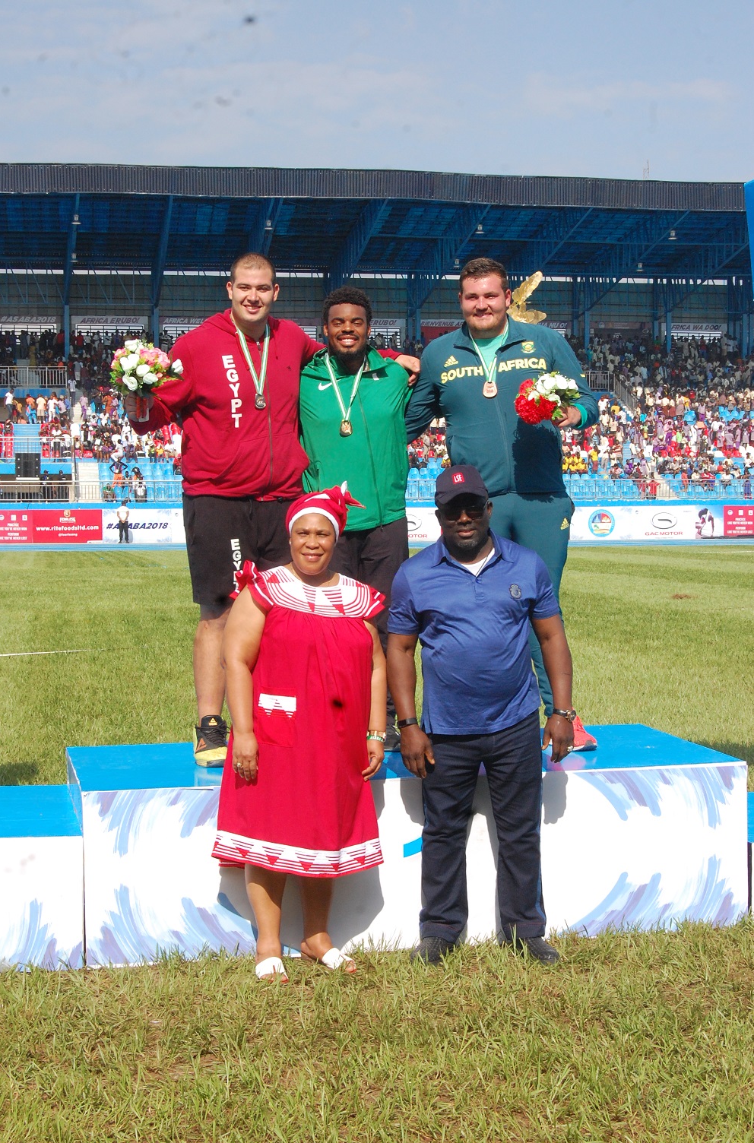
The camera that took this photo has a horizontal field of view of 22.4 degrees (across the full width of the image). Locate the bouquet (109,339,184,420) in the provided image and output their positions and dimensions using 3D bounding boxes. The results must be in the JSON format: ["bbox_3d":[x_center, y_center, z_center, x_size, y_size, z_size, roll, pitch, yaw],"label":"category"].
[{"bbox_3d":[-0.853,-0.710,7.020,0.270,0.300,0.250,-1,2,-5],"label":"bouquet"}]

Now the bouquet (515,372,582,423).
[{"bbox_3d":[0.644,-0.656,7.190,0.250,0.200,0.220,0,2,10],"label":"bouquet"}]

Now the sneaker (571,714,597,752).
[{"bbox_3d":[0.772,0.630,7.623,0.115,0.150,0.315,-2,3,-30],"label":"sneaker"}]

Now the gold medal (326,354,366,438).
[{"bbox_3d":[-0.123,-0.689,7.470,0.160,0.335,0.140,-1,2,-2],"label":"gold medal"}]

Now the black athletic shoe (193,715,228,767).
[{"bbox_3d":[-0.634,0.642,7.298,0.125,0.165,0.320,-1,2,-7],"label":"black athletic shoe"}]

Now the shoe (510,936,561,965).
[{"bbox_3d":[0.551,1.288,6.670,0.110,0.110,0.295,-1,2,-20],"label":"shoe"}]

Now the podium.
[{"bbox_3d":[0.061,1.015,7.403,2.440,0.610,1.190,-1,3,-12],"label":"podium"}]

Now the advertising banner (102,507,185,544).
[{"bbox_3d":[-8.474,-1.640,69.200,2.900,1.220,0.050,-1,2,-8],"label":"advertising banner"}]

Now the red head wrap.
[{"bbox_3d":[-0.183,-0.210,6.620,0.260,0.200,0.250,-1,2,-3],"label":"red head wrap"}]

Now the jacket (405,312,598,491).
[{"bbox_3d":[0.477,-0.647,7.470,0.800,0.710,0.440,0,2,5],"label":"jacket"}]

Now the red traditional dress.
[{"bbox_3d":[-0.272,0.505,6.590,0.580,1.050,0.390,-1,2,-14],"label":"red traditional dress"}]

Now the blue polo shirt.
[{"bbox_3d":[0.340,0.217,6.700,0.585,0.695,0.340,-1,2,-5],"label":"blue polo shirt"}]

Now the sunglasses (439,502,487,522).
[{"bbox_3d":[0.299,-0.211,6.650,0.150,0.052,0.150,-5,3,1],"label":"sunglasses"}]

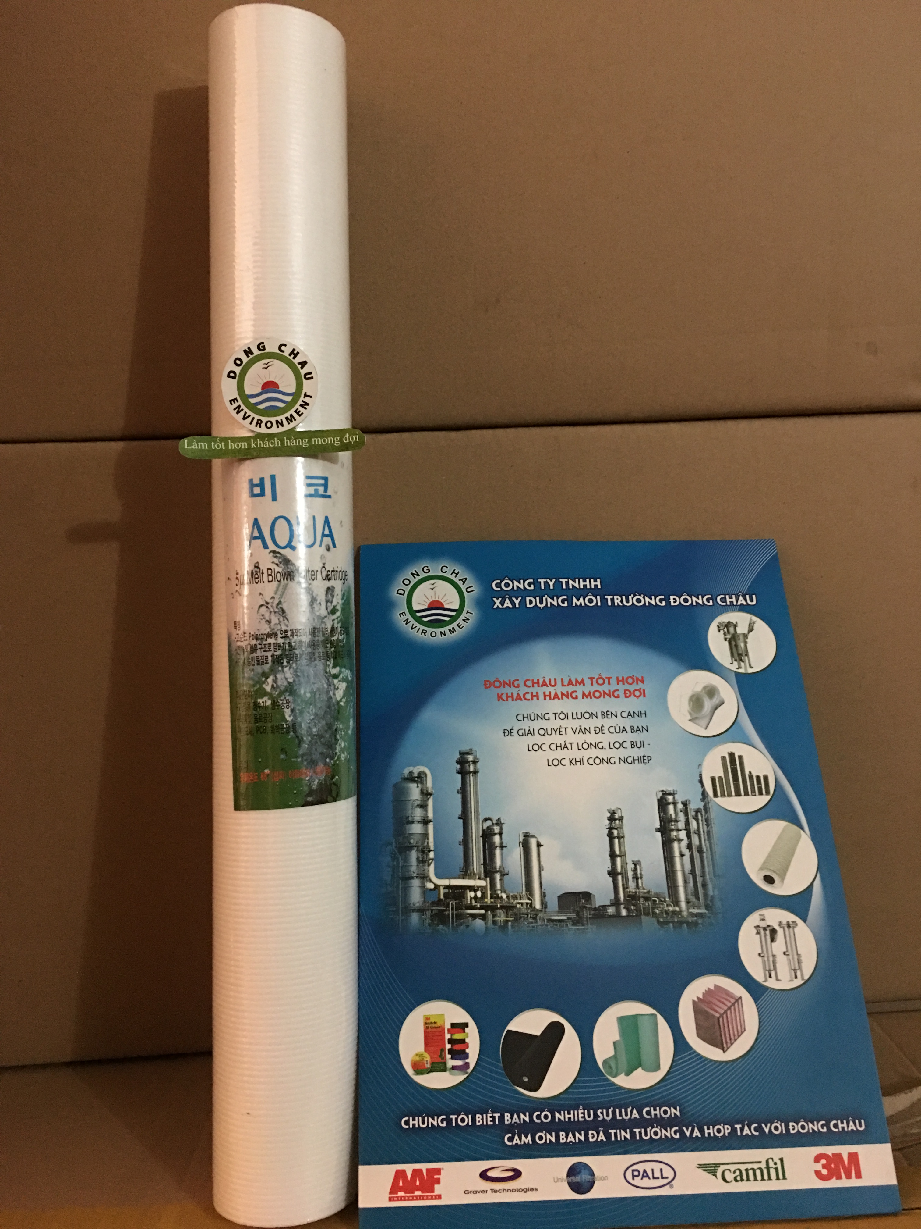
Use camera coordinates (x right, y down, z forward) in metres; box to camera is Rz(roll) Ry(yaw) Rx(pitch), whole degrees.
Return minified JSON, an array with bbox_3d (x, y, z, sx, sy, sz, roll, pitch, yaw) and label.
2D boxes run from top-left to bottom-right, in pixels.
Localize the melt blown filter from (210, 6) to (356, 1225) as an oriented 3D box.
[{"bbox_3d":[-0.079,-0.007,0.456,0.062,0.507,0.062,0,-4,-15],"label":"melt blown filter"}]

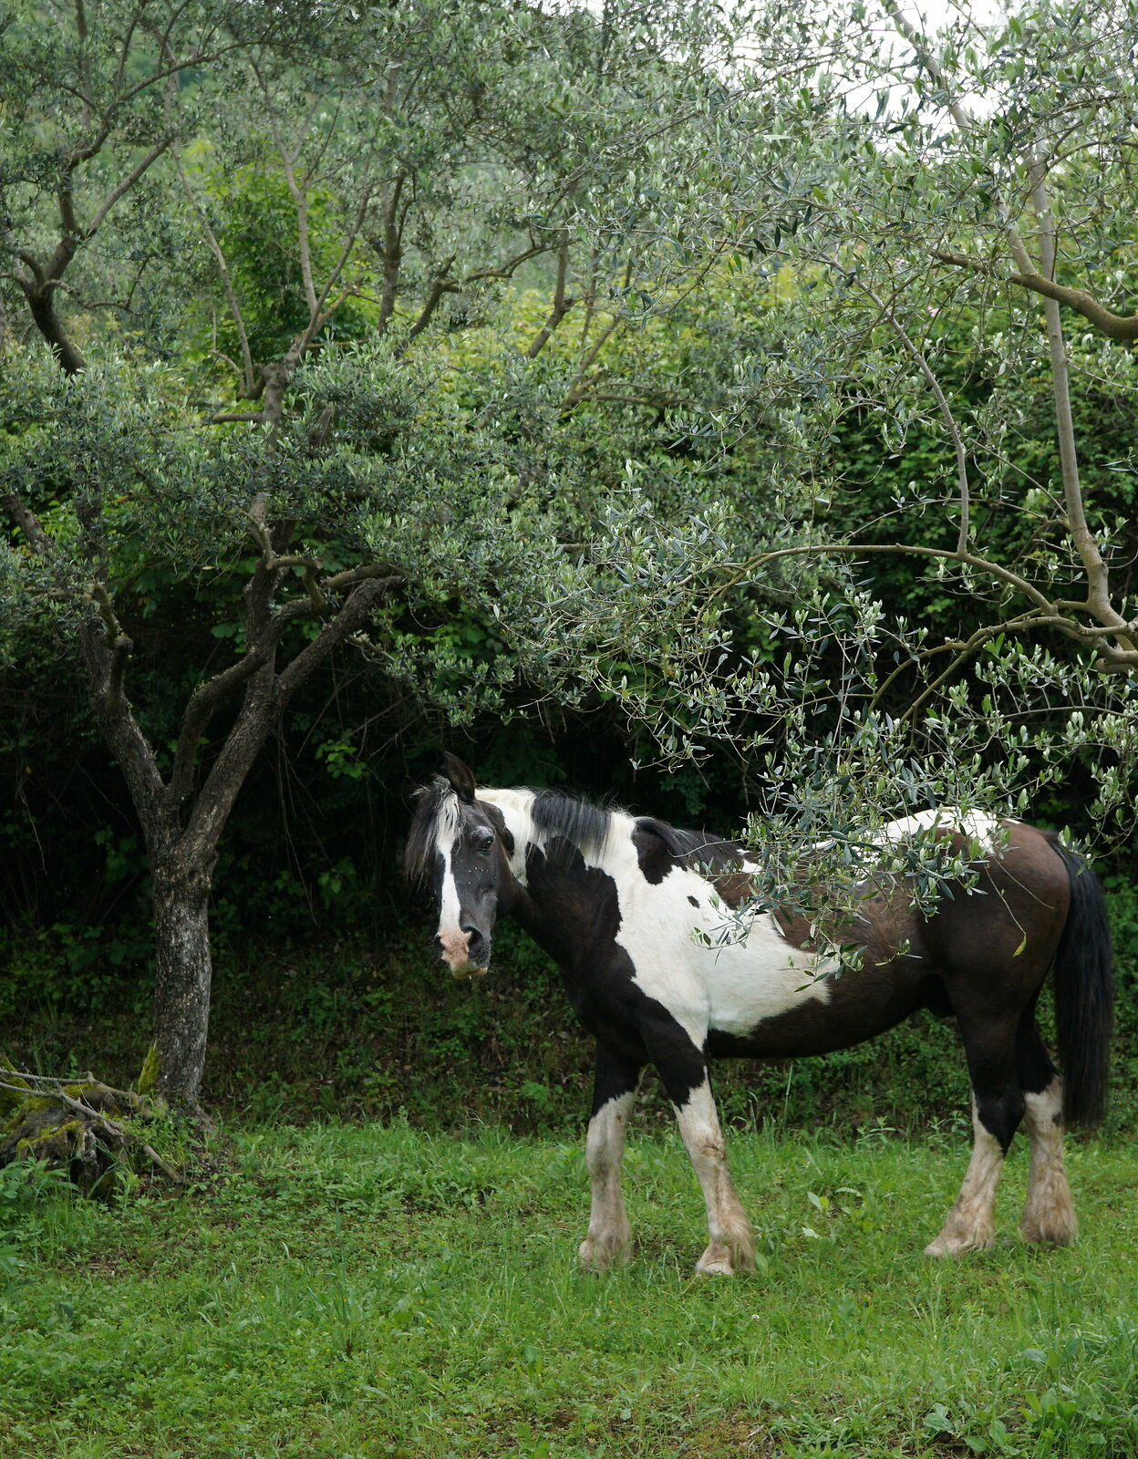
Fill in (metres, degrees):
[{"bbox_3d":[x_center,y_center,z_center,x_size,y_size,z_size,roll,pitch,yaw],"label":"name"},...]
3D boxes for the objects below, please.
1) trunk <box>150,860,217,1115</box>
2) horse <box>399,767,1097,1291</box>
[{"bbox_3d":[-1.720,1.152,12.200,0.290,1.140,0.280,0,-1,0],"label":"trunk"},{"bbox_3d":[0.655,0.935,9.200,2.420,1.700,0.670,0,-1,-17],"label":"horse"}]

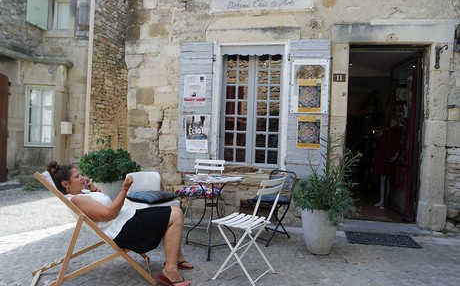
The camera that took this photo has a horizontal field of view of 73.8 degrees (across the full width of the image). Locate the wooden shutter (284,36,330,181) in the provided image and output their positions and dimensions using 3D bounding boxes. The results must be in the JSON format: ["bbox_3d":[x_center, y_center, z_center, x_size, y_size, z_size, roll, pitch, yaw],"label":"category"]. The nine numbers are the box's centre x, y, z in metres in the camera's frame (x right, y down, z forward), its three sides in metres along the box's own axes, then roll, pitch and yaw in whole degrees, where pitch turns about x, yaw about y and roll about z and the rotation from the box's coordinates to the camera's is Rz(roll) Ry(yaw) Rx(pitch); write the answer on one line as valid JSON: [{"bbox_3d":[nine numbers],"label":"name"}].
[{"bbox_3d":[1.020,-0.440,3.970,0.520,1.770,0.045,2,-1,10],"label":"wooden shutter"}]

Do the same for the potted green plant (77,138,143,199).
[{"bbox_3d":[-1.522,0.482,3.898,0.770,1.100,0.750,2,0,0],"label":"potted green plant"}]

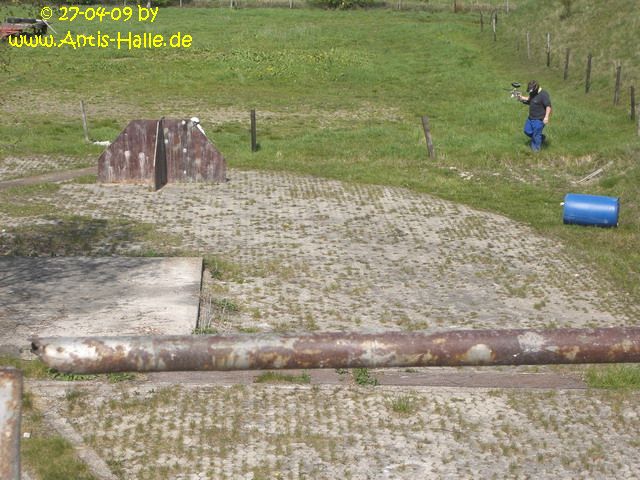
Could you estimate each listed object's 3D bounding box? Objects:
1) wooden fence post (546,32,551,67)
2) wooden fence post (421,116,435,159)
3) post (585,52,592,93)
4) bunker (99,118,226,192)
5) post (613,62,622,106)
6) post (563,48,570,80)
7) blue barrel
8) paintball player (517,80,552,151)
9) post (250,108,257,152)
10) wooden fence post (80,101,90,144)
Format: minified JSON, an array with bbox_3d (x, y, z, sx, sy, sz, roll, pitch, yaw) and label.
[{"bbox_3d":[8.145,-6.761,62.500,0.100,1.253,0.100,0,10,0],"label":"wooden fence post"},{"bbox_3d":[2.421,-2.265,39.000,0.120,0.989,0.120,-10,10,0],"label":"wooden fence post"},{"bbox_3d":[7.957,-4.907,52.000,0.110,1.242,0.110,3,10,0],"label":"post"},{"bbox_3d":[-2.959,-1.653,33.000,2.380,1.240,2.200,1,10,0],"label":"bunker"},{"bbox_3d":[8.121,-4.209,48.000,0.120,1.160,0.120,3,10,0],"label":"post"},{"bbox_3d":[7.950,-5.638,56.500,0.110,1.083,0.110,4,10,0],"label":"post"},{"bbox_3d":[4.715,-0.500,30.500,0.930,0.570,0.570,4,0,13],"label":"blue barrel"},{"bbox_3d":[5.056,-2.935,41.500,0.750,1.710,0.750,8,12,37],"label":"paintball player"},{"bbox_3d":[-1.482,-2.433,39.300,0.100,1.008,0.100,-1,10,0],"label":"post"},{"bbox_3d":[-5.363,-2.699,40.000,0.090,0.967,0.090,-6,10,0],"label":"wooden fence post"}]

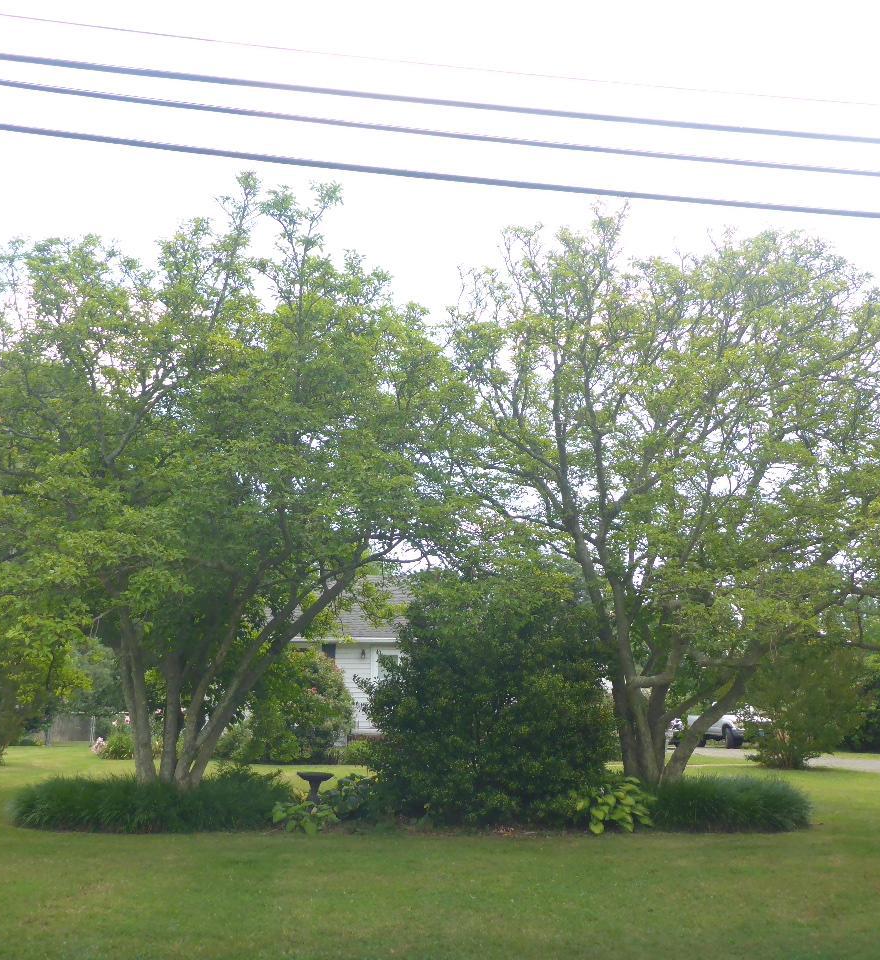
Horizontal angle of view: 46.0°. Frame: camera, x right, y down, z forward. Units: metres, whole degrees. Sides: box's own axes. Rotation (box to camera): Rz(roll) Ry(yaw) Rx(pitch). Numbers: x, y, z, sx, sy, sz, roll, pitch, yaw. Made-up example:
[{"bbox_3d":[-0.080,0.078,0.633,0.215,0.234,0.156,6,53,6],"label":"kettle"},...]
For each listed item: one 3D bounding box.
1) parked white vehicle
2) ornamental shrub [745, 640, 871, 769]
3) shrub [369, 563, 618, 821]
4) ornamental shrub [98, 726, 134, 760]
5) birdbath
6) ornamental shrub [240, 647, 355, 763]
[{"bbox_3d":[10.600,8.748,37.187,1.900,1.750,5.300,2,-13,-7],"label":"parked white vehicle"},{"bbox_3d":[8.150,5.002,23.064,2.750,2.800,2.600,0,-13,0],"label":"ornamental shrub"},{"bbox_3d":[0.720,3.111,15.085,3.600,3.550,3.300,0,-13,0],"label":"shrub"},{"bbox_3d":[-7.750,6.227,24.532,1.000,0.850,0.900,0,-13,0],"label":"ornamental shrub"},{"bbox_3d":[-1.650,4.215,13.608,0.490,0.670,0.490,0,-13,0],"label":"birdbath"},{"bbox_3d":[-3.430,5.326,24.631,2.750,2.750,2.500,0,-13,0],"label":"ornamental shrub"}]

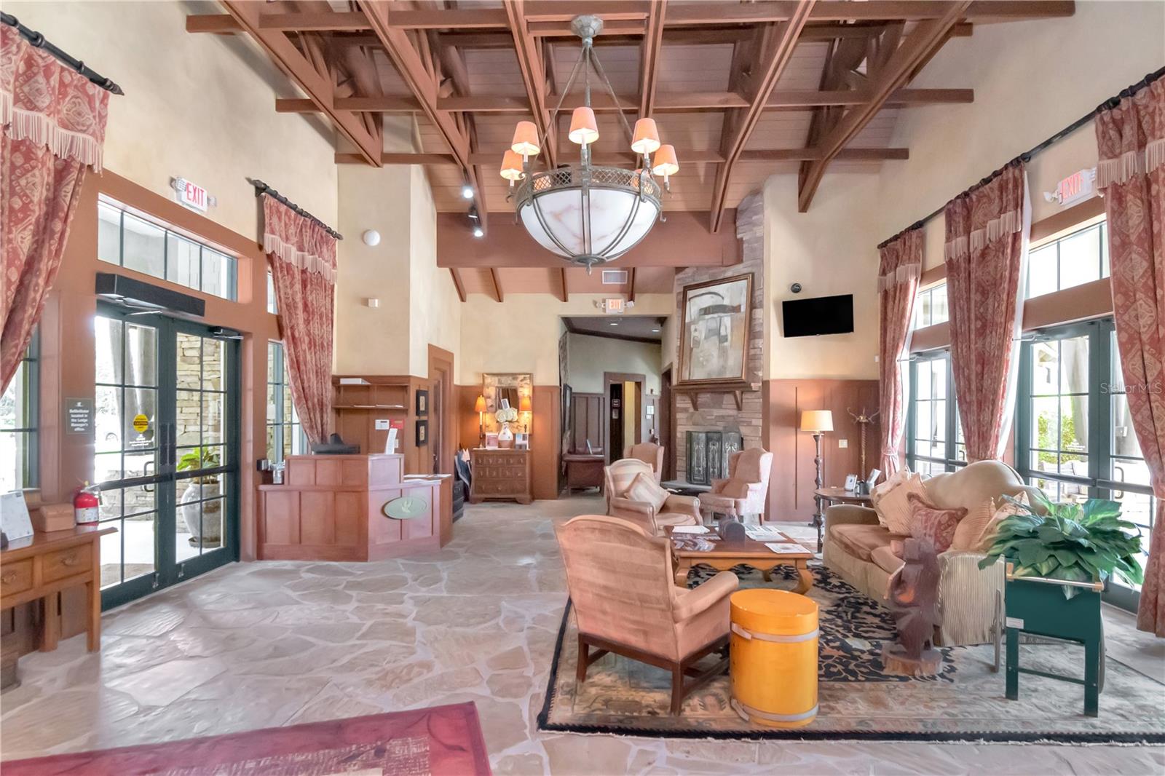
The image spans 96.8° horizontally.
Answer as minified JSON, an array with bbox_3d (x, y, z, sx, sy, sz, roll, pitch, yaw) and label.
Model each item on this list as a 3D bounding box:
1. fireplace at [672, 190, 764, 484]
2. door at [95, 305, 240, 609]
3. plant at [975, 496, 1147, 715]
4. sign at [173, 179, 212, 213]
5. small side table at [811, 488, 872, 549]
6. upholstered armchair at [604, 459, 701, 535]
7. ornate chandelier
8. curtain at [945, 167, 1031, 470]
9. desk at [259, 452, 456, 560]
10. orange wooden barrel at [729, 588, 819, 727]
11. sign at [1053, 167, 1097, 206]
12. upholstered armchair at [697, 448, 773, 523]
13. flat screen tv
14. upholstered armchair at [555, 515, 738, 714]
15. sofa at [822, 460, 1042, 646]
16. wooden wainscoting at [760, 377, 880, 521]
[{"bbox_3d":[2.265,-0.517,8.360,0.638,4.773,1.642,2,-3,-42],"label":"fireplace"},{"bbox_3d":[-3.745,0.583,4.740,0.100,2.430,1.620,0,-2,3],"label":"door"},{"bbox_3d":[2.630,1.158,2.934,0.714,1.034,0.699,-1,-3,31],"label":"plant"},{"bbox_3d":[-3.481,-1.732,4.621,0.106,0.198,0.471,0,-2,3],"label":"sign"},{"bbox_3d":[3.070,1.530,5.950,0.820,0.670,0.820,0,-2,3],"label":"small side table"},{"bbox_3d":[0.800,1.350,5.850,0.780,1.020,0.820,1,-2,-39],"label":"upholstered armchair"},{"bbox_3d":[0.046,-2.111,4.499,1.550,2.174,1.550,0,-2,0],"label":"ornate chandelier"},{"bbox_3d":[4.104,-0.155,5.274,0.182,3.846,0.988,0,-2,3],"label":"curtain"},{"bbox_3d":[-2.540,1.300,5.970,1.870,1.120,0.950,0,-2,3],"label":"desk"},{"bbox_3d":[1.037,1.434,2.810,0.450,0.555,0.450,0,-2,3],"label":"orange wooden barrel"},{"bbox_3d":[4.053,-1.643,4.240,0.080,0.200,0.330,0,-2,3],"label":"sign"},{"bbox_3d":[2.082,1.369,7.144,0.790,1.056,0.745,2,-3,-34],"label":"upholstered armchair"},{"bbox_3d":[3.267,-0.989,7.180,0.900,0.515,0.070,-1,5,28],"label":"flat screen tv"},{"bbox_3d":[0.430,1.200,3.086,0.760,0.965,0.775,-2,-3,36],"label":"upholstered armchair"},{"bbox_3d":[2.842,1.186,4.332,0.927,1.125,1.824,0,-2,2],"label":"sofa"},{"bbox_3d":[3.450,0.900,7.460,1.700,2.080,0.080,0,-2,3],"label":"wooden wainscoting"}]

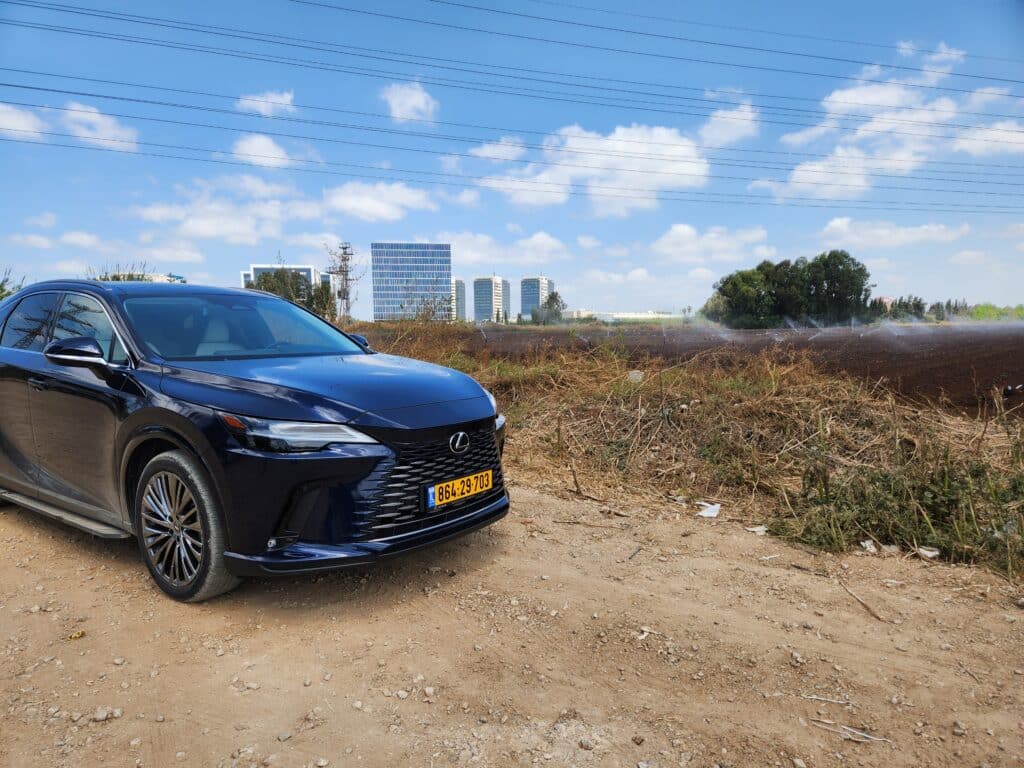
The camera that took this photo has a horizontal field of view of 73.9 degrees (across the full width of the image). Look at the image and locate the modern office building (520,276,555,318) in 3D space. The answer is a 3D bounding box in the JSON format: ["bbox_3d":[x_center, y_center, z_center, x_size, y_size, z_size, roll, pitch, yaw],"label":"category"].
[{"bbox_3d":[32.960,-104.760,859.060,27.880,56.790,42.000,2,6,24],"label":"modern office building"}]

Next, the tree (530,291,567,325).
[{"bbox_3d":[14.980,-31.380,283.330,14.120,14.290,15.000,0,5,0],"label":"tree"}]

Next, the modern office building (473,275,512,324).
[{"bbox_3d":[-24.070,-104.130,854.090,29.590,56.440,42.000,2,6,24],"label":"modern office building"}]

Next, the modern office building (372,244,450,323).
[{"bbox_3d":[-56.840,-56.340,390.510,43.530,44.710,28.000,-1,5,-7],"label":"modern office building"}]

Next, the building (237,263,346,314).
[{"bbox_3d":[-88.130,-34.760,272.980,30.430,22.890,30.000,-1,5,-7],"label":"building"}]

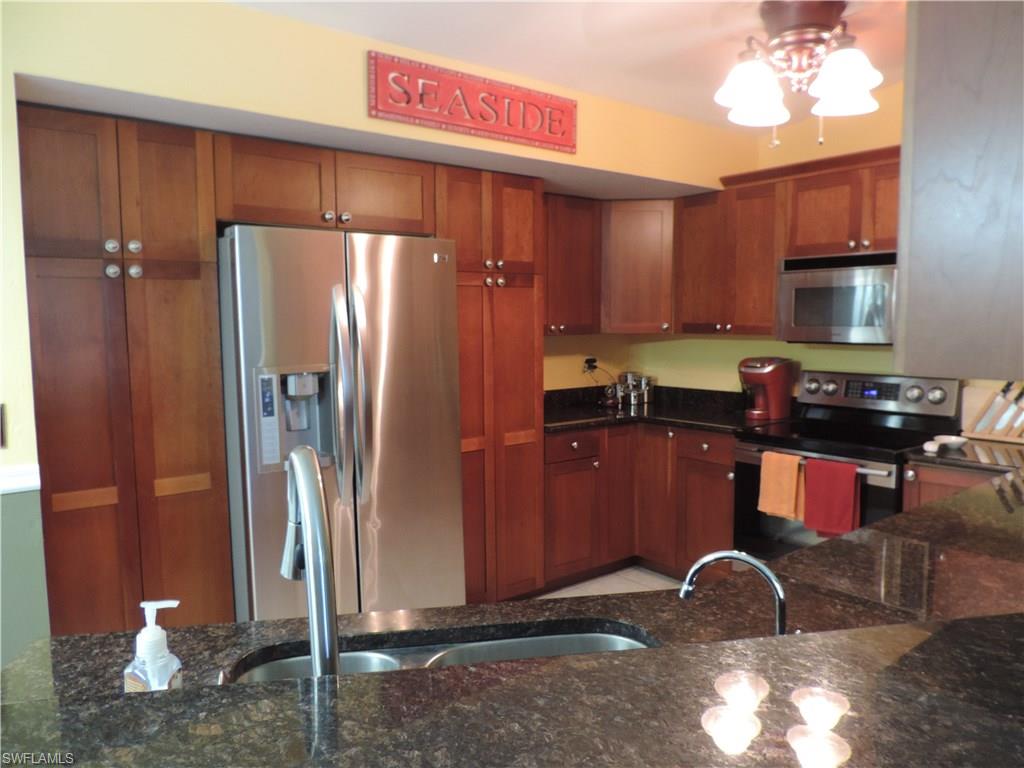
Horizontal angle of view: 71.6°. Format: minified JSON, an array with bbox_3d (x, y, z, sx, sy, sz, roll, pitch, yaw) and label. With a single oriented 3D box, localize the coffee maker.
[{"bbox_3d":[1.355,0.029,3.753,0.270,0.330,0.205,-4,6,-36],"label":"coffee maker"}]

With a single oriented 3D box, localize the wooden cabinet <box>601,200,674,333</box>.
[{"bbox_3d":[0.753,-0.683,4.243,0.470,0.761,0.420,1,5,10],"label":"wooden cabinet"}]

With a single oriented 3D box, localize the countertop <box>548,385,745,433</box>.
[{"bbox_3d":[0.680,0.153,3.903,1.240,0.139,1.260,-4,6,-36],"label":"countertop"}]

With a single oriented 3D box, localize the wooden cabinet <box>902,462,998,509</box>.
[{"bbox_3d":[1.899,0.704,2.837,0.580,0.783,0.420,-4,6,-36],"label":"wooden cabinet"}]

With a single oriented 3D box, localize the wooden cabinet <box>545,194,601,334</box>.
[{"bbox_3d":[0.145,-0.661,4.052,0.691,0.764,0.331,-5,7,-38],"label":"wooden cabinet"}]

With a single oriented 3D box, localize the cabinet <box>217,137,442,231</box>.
[{"bbox_3d":[-0.879,-0.795,3.077,0.914,0.306,0.590,-4,6,-36],"label":"cabinet"}]

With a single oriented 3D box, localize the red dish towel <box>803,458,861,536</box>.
[{"bbox_3d":[1.359,0.486,3.027,0.058,0.321,0.237,-5,7,-38],"label":"red dish towel"}]

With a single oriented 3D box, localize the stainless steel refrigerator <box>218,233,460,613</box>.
[{"bbox_3d":[-0.794,0.294,3.080,0.907,1.785,0.800,-5,7,-38],"label":"stainless steel refrigerator"}]

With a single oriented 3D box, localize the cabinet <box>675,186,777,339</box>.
[{"bbox_3d":[1.259,-0.662,3.933,0.325,0.764,0.659,-5,7,-38],"label":"cabinet"}]

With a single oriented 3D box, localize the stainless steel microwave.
[{"bbox_3d":[1.688,-0.402,3.363,0.375,0.406,0.748,-5,7,-38],"label":"stainless steel microwave"}]

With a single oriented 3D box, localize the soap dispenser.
[{"bbox_3d":[-0.478,0.375,0.953,0.075,0.172,0.064,-1,5,-12],"label":"soap dispenser"}]

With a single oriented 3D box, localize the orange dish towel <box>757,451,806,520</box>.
[{"bbox_3d":[1.214,0.454,3.210,0.058,0.285,0.203,-5,7,-38],"label":"orange dish towel"}]

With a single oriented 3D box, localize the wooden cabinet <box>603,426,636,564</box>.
[{"bbox_3d":[0.424,0.594,4.146,0.256,0.783,0.580,-4,6,-36],"label":"wooden cabinet"}]

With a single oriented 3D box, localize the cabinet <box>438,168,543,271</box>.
[{"bbox_3d":[-0.279,-0.764,3.525,0.608,0.453,0.628,-5,7,-38],"label":"cabinet"}]

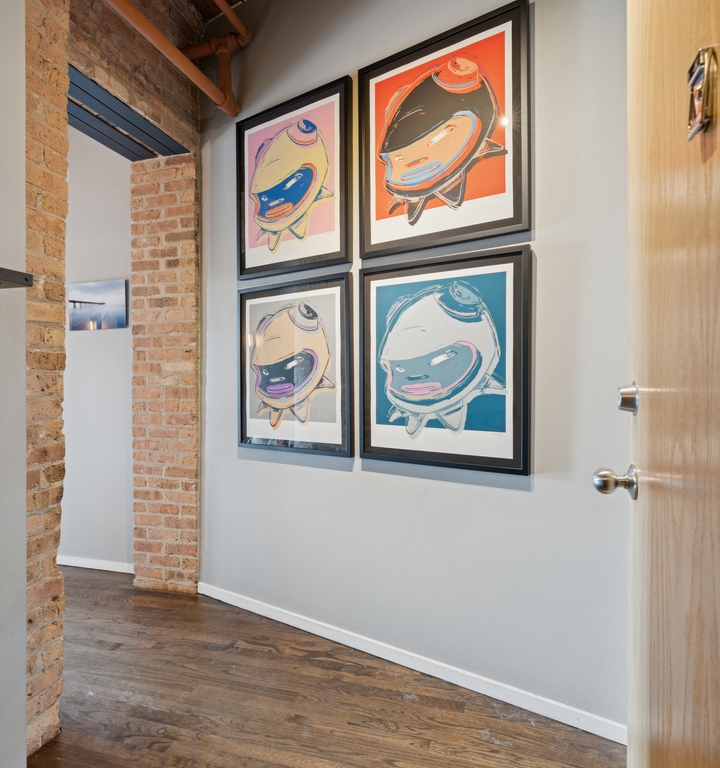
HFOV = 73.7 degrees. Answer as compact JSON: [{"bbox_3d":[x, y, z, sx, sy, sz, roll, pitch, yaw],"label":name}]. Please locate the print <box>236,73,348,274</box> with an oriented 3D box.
[{"bbox_3d":[-0.316,-0.895,2.195,0.671,0.775,0.034,0,0,33],"label":"print"}]

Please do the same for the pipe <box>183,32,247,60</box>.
[{"bbox_3d":[-0.718,-1.655,2.354,0.360,0.062,0.064,0,0,16],"label":"pipe"}]

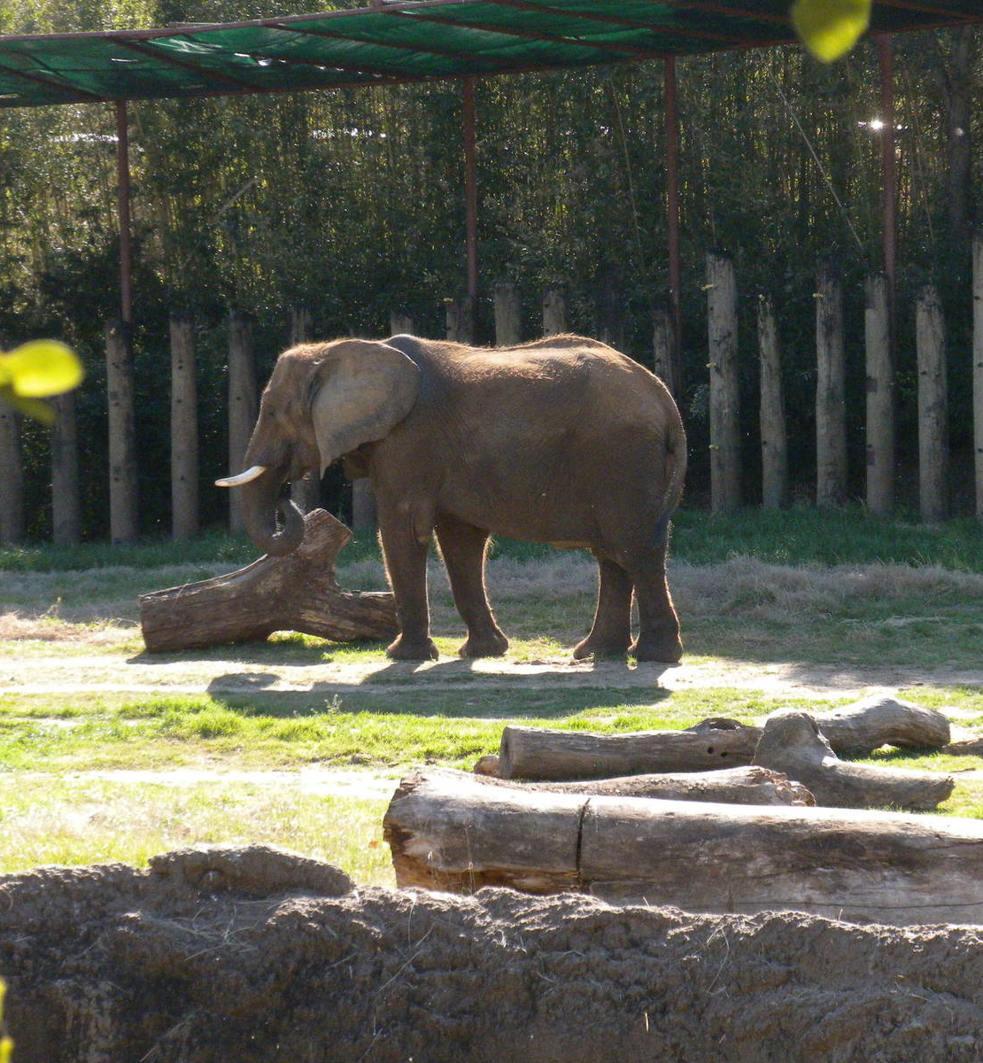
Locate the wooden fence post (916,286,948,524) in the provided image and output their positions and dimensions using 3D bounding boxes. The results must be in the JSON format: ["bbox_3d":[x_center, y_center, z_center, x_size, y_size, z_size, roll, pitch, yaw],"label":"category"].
[{"bbox_3d":[4.633,-1.347,51.204,0.320,2.500,0.320,-1,4,0],"label":"wooden fence post"}]

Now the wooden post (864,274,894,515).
[{"bbox_3d":[4.142,-1.419,52.003,0.300,2.540,0.300,-1,4,0],"label":"wooden post"}]

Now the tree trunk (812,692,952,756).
[{"bbox_3d":[2.516,1.244,31.986,1.000,0.370,0.400,-1,4,2],"label":"tree trunk"}]

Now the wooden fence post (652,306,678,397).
[{"bbox_3d":[1.867,-1.244,52.214,0.280,2.250,0.280,-1,4,0],"label":"wooden fence post"}]

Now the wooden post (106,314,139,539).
[{"bbox_3d":[-4.093,-1.104,54.000,0.301,2.467,0.301,-1,3,-4],"label":"wooden post"}]

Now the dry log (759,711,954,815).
[{"bbox_3d":[2.054,1.302,27.600,1.150,0.550,0.500,-1,3,0],"label":"dry log"}]

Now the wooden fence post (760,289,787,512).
[{"bbox_3d":[3.268,-1.496,56.500,0.280,2.500,0.280,-1,3,0],"label":"wooden fence post"}]

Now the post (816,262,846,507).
[{"bbox_3d":[3.549,-1.536,51.000,0.307,2.550,0.307,-1,3,4],"label":"post"}]

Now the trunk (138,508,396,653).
[{"bbox_3d":[-1.791,0.399,39.500,2.120,1.130,0.750,-2,3,-7],"label":"trunk"}]

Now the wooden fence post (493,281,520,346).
[{"bbox_3d":[0.189,-1.509,57.500,0.300,2.800,0.300,-1,3,0],"label":"wooden fence post"}]

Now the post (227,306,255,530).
[{"bbox_3d":[-2.739,-1.192,53.500,0.304,2.444,0.304,-1,3,-3],"label":"post"}]

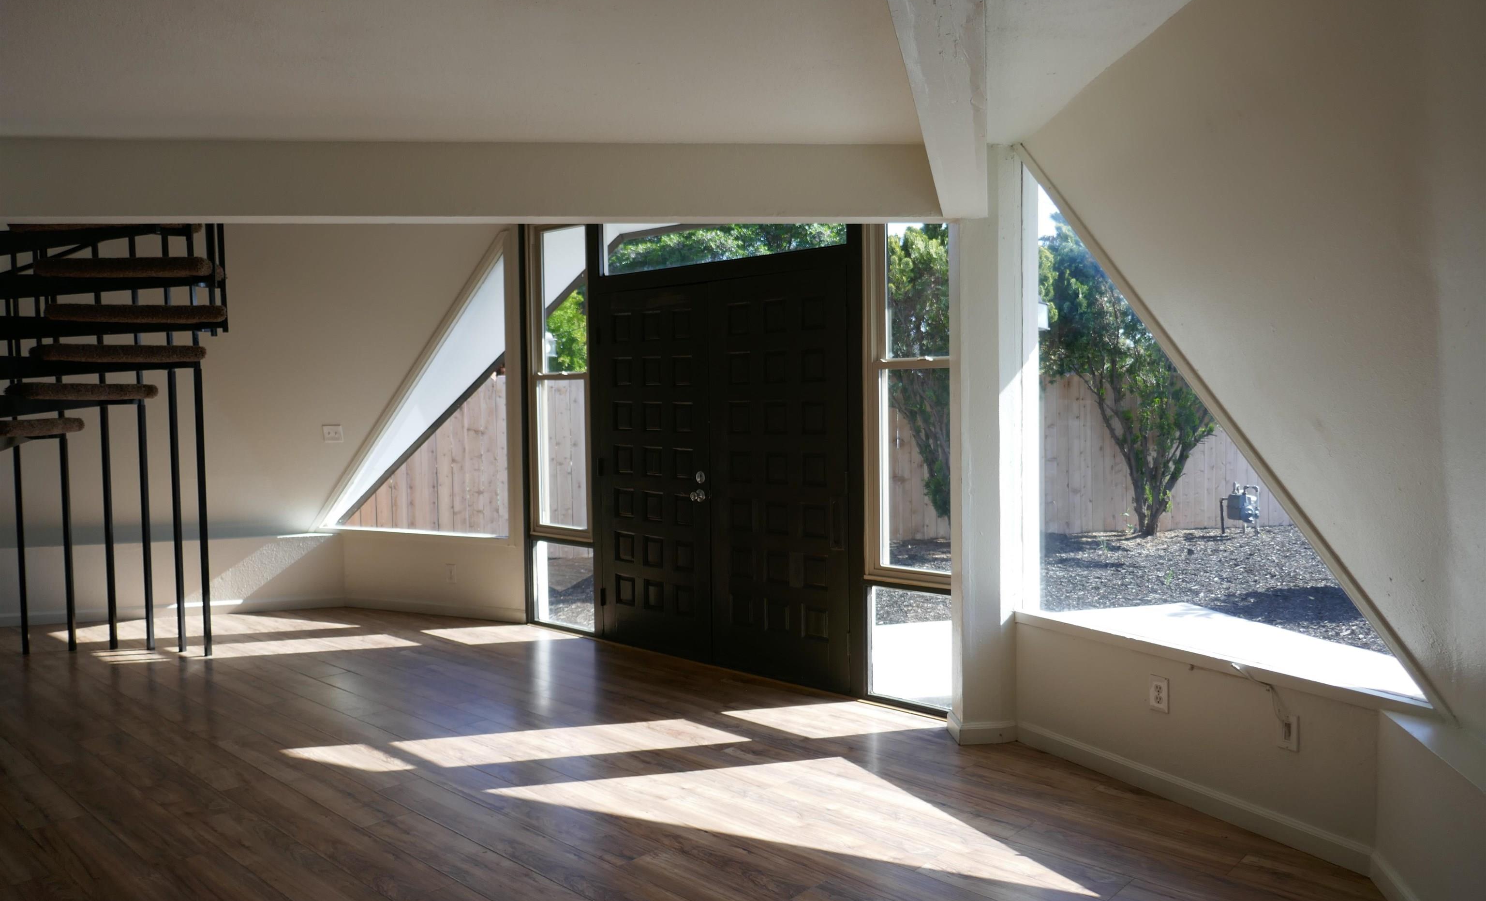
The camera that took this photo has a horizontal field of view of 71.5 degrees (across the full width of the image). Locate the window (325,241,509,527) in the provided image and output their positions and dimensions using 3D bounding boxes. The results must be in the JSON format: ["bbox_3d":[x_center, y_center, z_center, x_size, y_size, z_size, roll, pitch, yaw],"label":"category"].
[{"bbox_3d":[-2.213,-0.364,6.884,1.602,1.848,0.060,1,3,25],"label":"window"}]

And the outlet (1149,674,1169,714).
[{"bbox_3d":[1.446,0.847,3.583,0.012,0.120,0.074,-2,3,-29],"label":"outlet"}]

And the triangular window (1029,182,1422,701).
[{"bbox_3d":[1.520,-0.171,3.436,0.060,1.697,1.453,-2,3,-29],"label":"triangular window"}]

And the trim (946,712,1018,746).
[{"bbox_3d":[0.980,1.136,4.257,0.240,0.082,0.202,-1,3,-8],"label":"trim"}]

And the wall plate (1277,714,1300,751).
[{"bbox_3d":[1.676,0.869,3.169,0.012,0.115,0.071,-2,3,-29],"label":"wall plate"}]

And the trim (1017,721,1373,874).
[{"bbox_3d":[1.457,1.162,3.568,0.020,0.082,1.406,-2,3,-29],"label":"trim"}]

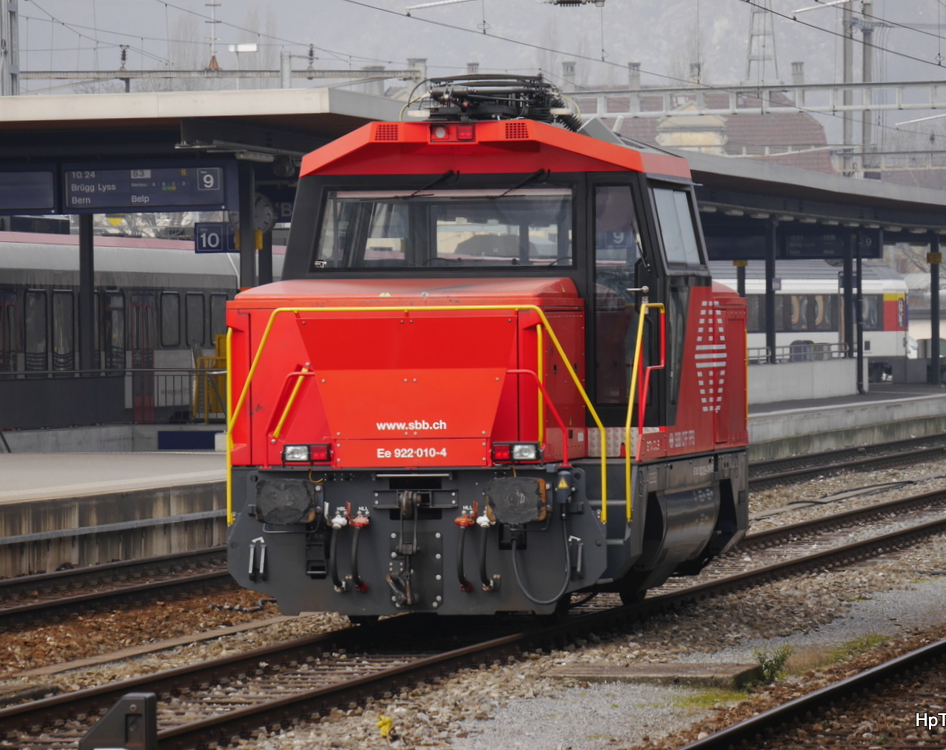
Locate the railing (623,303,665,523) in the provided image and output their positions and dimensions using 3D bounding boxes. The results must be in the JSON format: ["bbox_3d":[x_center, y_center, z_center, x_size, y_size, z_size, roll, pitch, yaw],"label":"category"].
[{"bbox_3d":[1.347,0.283,53.085,0.150,1.660,1.600,0,0,10],"label":"railing"}]

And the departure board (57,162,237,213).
[{"bbox_3d":[-4.597,-2.653,97.120,2.440,0.690,0.650,0,0,10],"label":"departure board"}]

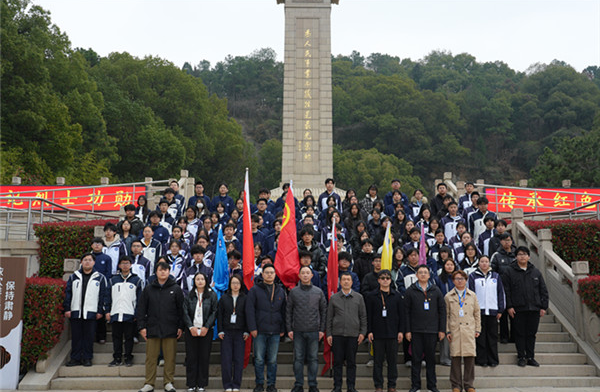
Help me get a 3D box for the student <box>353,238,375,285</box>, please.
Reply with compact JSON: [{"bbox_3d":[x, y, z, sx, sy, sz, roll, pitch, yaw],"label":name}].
[{"bbox_3d":[1.103,1.574,9.400,0.500,1.711,0.300,0,-9,3],"label":"student"}]

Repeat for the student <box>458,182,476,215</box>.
[{"bbox_3d":[3.723,0.582,12.323,0.480,1.752,0.300,-1,-8,4],"label":"student"}]

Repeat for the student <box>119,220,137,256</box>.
[{"bbox_3d":[-3.296,1.279,10.688,0.470,1.640,0.290,1,-8,-8],"label":"student"}]

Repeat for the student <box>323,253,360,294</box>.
[{"bbox_3d":[0.708,1.786,9.030,0.570,1.740,0.320,0,-10,2],"label":"student"}]

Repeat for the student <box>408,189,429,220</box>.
[{"bbox_3d":[2.613,0.674,12.325,0.470,1.650,0.310,-1,-8,4],"label":"student"}]

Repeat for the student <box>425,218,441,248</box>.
[{"bbox_3d":[2.545,1.244,10.570,0.450,1.640,0.290,-1,-8,5],"label":"student"}]

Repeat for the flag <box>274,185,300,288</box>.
[{"bbox_3d":[-0.197,0.627,8.920,0.410,1.640,0.250,0,-8,0],"label":"flag"}]

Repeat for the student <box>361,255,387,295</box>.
[{"bbox_3d":[1.206,1.779,9.020,0.530,1.750,0.310,-1,-10,3],"label":"student"}]

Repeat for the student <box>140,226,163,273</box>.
[{"bbox_3d":[-2.710,1.368,10.051,0.460,1.666,0.280,1,-8,-4],"label":"student"}]

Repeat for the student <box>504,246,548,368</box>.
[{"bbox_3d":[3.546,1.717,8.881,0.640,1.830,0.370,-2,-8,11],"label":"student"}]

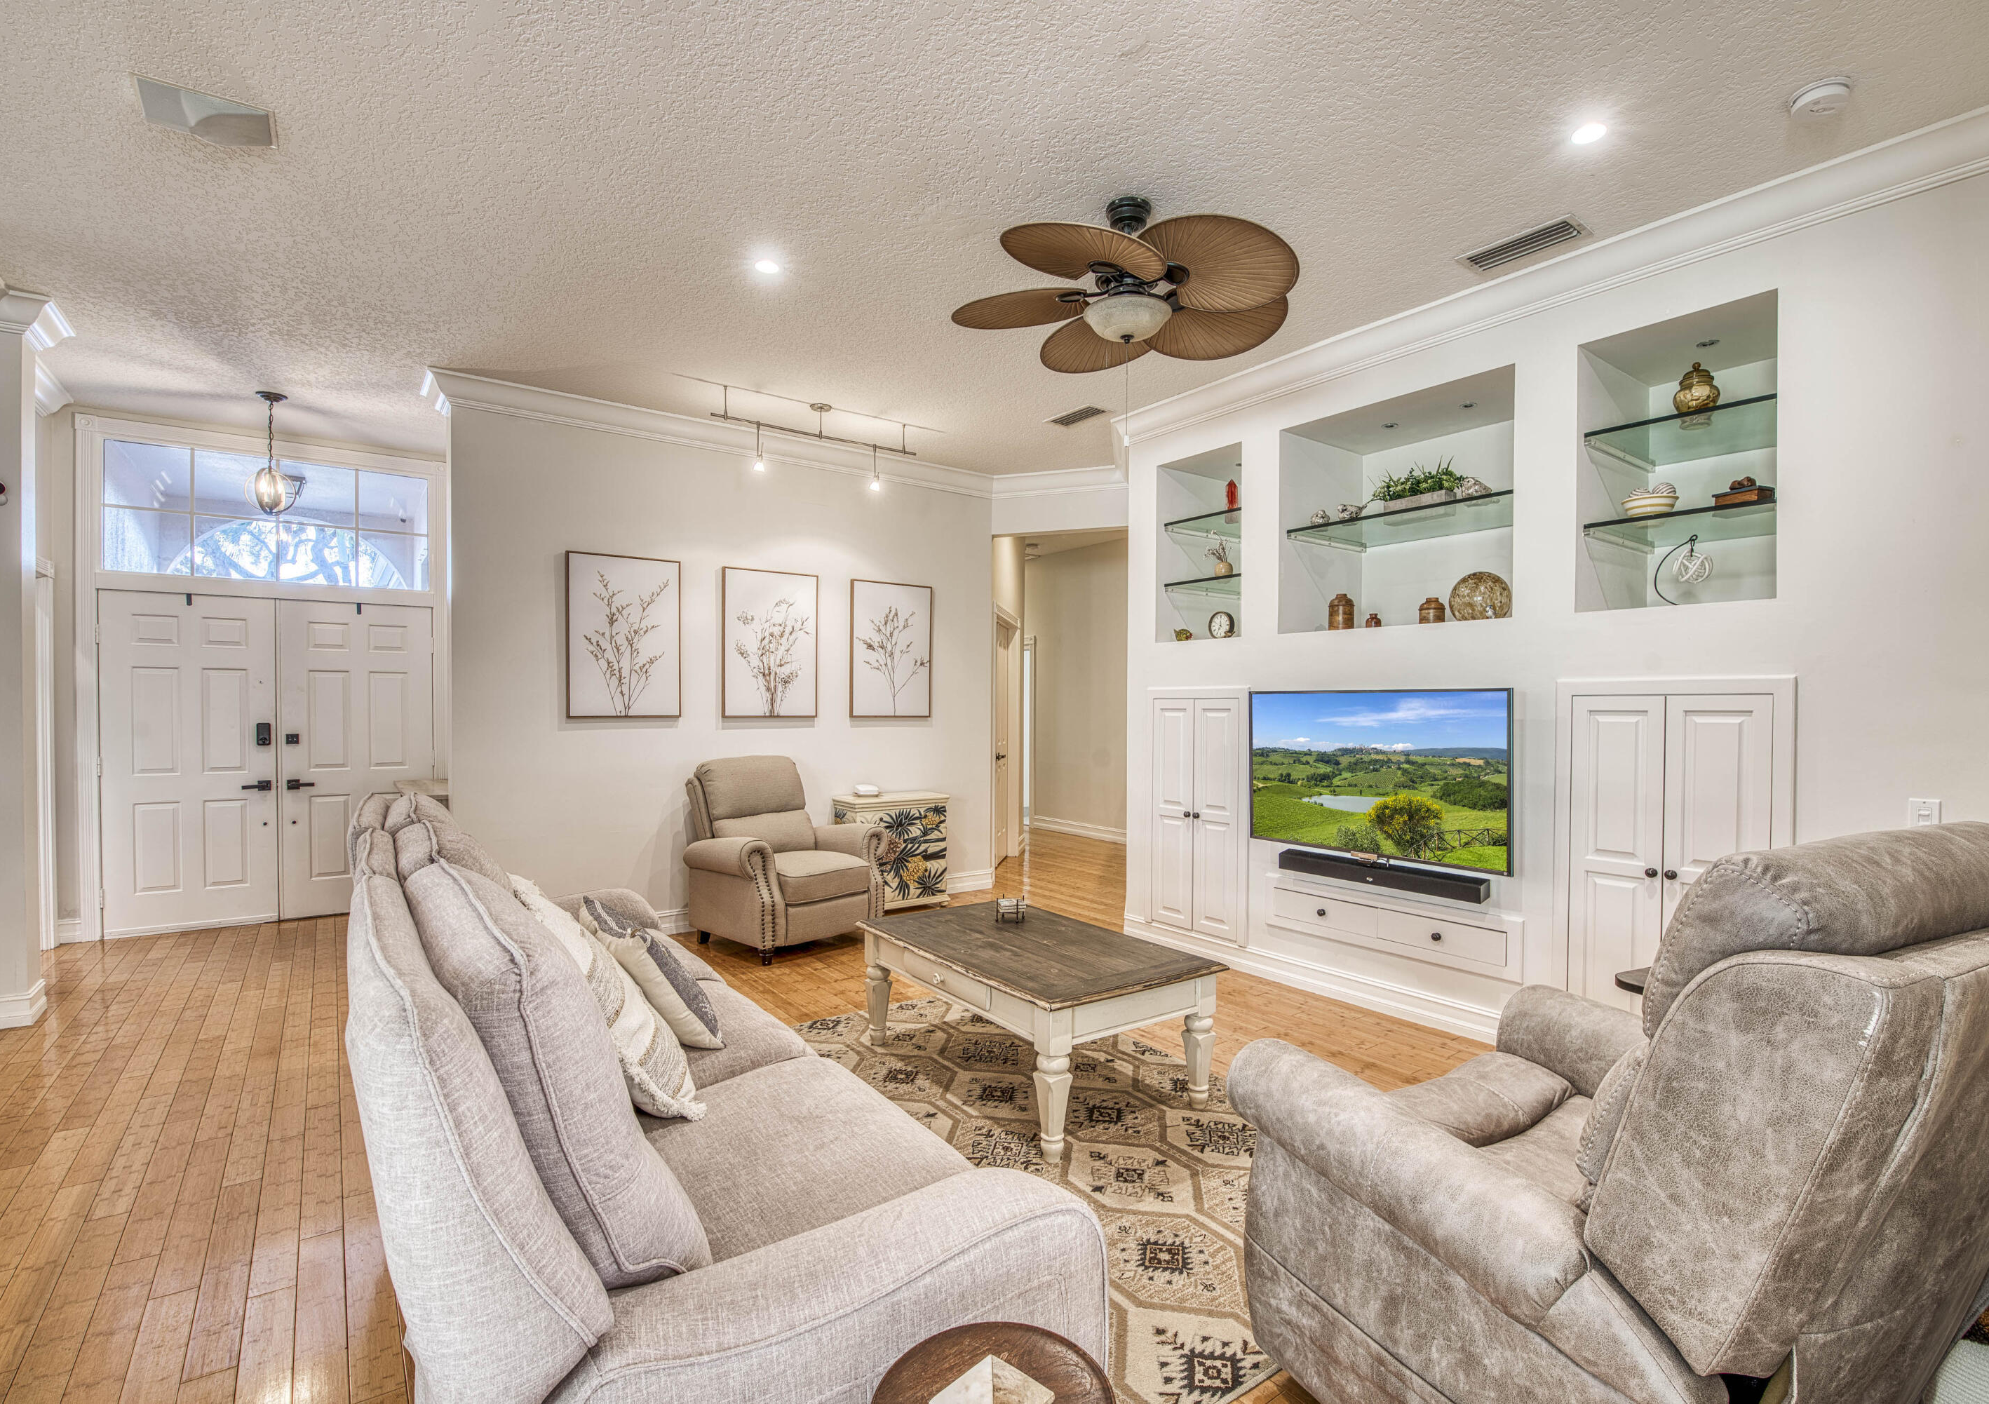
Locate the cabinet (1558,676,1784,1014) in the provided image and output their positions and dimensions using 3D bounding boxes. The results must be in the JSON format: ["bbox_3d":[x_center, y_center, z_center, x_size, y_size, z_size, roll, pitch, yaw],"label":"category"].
[{"bbox_3d":[2.393,0.630,3.135,0.050,1.316,0.595,0,0,-38],"label":"cabinet"}]

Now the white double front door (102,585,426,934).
[{"bbox_3d":[-4.512,0.368,5.546,1.630,2.030,0.060,0,0,-36],"label":"white double front door"}]

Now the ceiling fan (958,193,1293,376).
[{"bbox_3d":[0.452,-1.427,2.942,1.180,0.450,1.180,0,0,0],"label":"ceiling fan"}]

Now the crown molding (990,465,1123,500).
[{"bbox_3d":[0.430,-1.568,6.277,1.013,0.134,0.149,0,0,18],"label":"crown molding"}]

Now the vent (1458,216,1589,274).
[{"bbox_3d":[1.888,-1.610,3.124,0.208,0.020,0.377,0,0,-38],"label":"vent"}]

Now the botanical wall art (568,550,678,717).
[{"bbox_3d":[-2.097,-0.358,4.968,0.621,0.923,0.040,0,0,-36],"label":"botanical wall art"}]

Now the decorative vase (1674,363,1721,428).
[{"bbox_3d":[2.661,-1.172,3.326,0.145,0.250,0.145,0,0,-36],"label":"decorative vase"}]

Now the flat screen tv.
[{"bbox_3d":[1.688,0.325,3.983,0.060,0.742,1.245,0,0,-36],"label":"flat screen tv"}]

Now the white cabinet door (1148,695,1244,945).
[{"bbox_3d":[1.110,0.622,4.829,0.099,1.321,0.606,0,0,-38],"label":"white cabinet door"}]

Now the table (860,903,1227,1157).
[{"bbox_3d":[0.122,1.155,3.328,0.794,0.486,1.270,0,0,-35],"label":"table"}]

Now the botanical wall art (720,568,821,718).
[{"bbox_3d":[-1.390,-0.354,5.481,0.615,0.905,0.035,0,0,-36],"label":"botanical wall art"}]

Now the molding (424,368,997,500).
[{"bbox_3d":[-1.414,-1.568,5.393,3.575,0.134,0.159,0,0,-36],"label":"molding"}]

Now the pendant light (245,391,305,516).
[{"bbox_3d":[-3.903,-1.339,4.748,0.260,0.650,0.260,0,0,-36],"label":"pendant light"}]

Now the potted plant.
[{"bbox_3d":[1.984,-0.977,4.129,0.169,0.233,0.387,0,0,-38],"label":"potted plant"}]

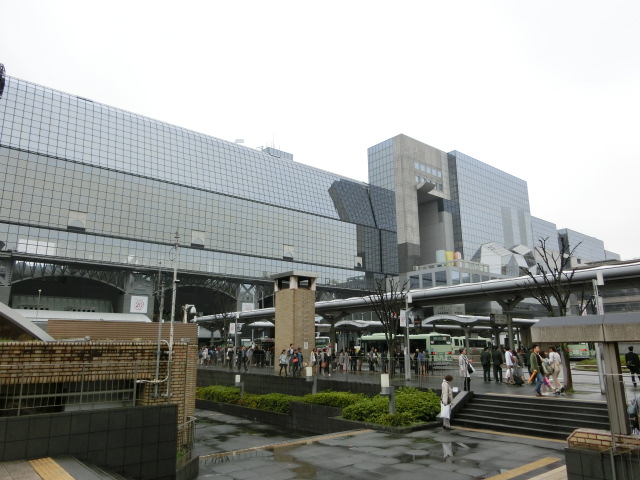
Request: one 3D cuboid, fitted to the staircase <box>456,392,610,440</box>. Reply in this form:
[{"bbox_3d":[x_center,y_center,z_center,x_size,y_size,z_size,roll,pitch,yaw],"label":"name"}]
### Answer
[{"bbox_3d":[6.981,5.580,14.670,1.900,0.830,5.200,11,-17,-42],"label":"staircase"}]

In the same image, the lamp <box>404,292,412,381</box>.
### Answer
[{"bbox_3d":[4.634,5.102,24.334,0.420,4.500,0.320,-2,-13,5],"label":"lamp"}]

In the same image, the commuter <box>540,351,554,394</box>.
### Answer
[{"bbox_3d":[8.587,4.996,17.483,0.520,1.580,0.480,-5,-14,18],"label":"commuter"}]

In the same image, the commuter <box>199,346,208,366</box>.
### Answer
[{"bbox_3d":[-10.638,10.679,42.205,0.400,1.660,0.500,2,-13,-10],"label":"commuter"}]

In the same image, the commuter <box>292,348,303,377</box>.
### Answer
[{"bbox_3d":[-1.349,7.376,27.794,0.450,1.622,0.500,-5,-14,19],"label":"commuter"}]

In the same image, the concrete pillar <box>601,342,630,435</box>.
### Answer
[{"bbox_3d":[4.755,2.378,7.400,0.200,1.380,0.200,11,-17,-42],"label":"concrete pillar"}]

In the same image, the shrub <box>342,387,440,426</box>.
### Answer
[{"bbox_3d":[2.545,5.632,15.840,2.700,0.780,2.600,10,-17,-38],"label":"shrub"}]

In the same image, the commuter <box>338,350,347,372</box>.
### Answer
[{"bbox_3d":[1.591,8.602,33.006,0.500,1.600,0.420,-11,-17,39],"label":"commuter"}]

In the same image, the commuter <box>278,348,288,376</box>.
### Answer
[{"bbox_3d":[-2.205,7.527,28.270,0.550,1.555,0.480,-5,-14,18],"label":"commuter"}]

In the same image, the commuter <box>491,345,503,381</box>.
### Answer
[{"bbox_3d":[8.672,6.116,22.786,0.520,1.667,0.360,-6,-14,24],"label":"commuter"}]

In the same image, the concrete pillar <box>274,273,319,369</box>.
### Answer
[{"bbox_3d":[-1.689,5.809,32.666,2.300,6.950,2.300,11,-18,-42],"label":"concrete pillar"}]

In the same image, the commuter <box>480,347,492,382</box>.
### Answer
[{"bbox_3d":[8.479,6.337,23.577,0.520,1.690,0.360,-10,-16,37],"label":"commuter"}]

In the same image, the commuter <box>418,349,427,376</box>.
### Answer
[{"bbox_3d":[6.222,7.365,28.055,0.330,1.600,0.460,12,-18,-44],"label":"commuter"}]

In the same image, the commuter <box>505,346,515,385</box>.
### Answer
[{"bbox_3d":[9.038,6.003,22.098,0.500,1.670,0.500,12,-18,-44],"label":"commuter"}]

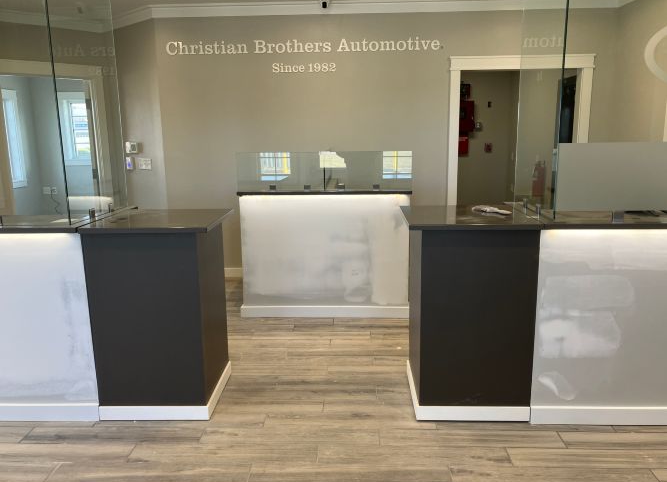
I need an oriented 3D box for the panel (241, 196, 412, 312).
[{"bbox_3d":[-0.069,0.129,4.496,1.417,1.034,0.120,0,11,2],"label":"panel"}]

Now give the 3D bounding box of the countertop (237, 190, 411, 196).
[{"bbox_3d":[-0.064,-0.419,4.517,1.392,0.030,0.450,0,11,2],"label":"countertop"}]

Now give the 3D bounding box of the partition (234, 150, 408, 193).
[{"bbox_3d":[-0.075,-0.568,4.372,1.424,0.306,0.015,0,11,2],"label":"partition"}]

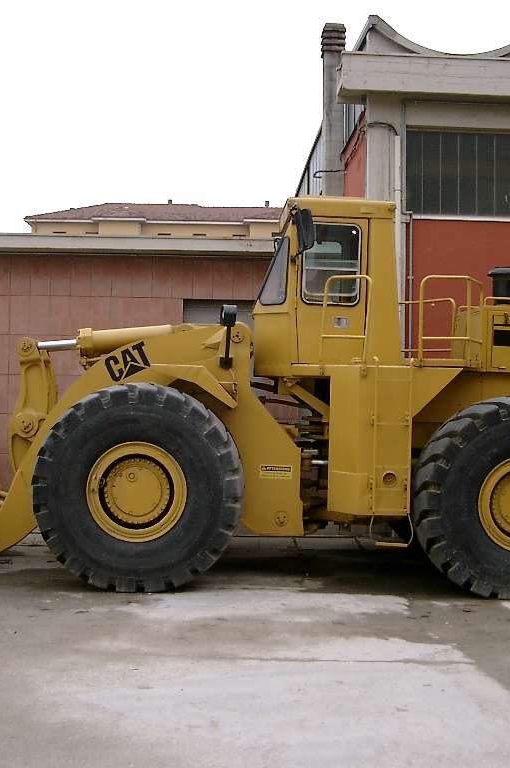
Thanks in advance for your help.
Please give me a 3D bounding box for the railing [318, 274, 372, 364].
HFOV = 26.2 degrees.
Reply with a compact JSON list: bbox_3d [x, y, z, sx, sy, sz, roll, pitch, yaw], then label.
[{"bbox_3d":[0.922,-0.647,11.150,0.560,0.980,0.070,1,-2,-4],"label":"railing"}]

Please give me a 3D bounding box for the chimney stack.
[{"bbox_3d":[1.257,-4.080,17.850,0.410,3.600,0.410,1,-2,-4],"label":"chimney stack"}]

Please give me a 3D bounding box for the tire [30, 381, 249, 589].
[{"bbox_3d":[-1.167,1.021,11.049,2.030,2.020,0.870,1,-2,-4],"label":"tire"}]

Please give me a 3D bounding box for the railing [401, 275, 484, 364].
[{"bbox_3d":[2.014,-0.664,11.450,0.680,0.930,0.550,1,-2,-4],"label":"railing"}]

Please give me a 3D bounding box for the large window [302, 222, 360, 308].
[{"bbox_3d":[0.821,-1.256,11.600,0.640,0.870,0.060,1,-2,-4],"label":"large window"}]

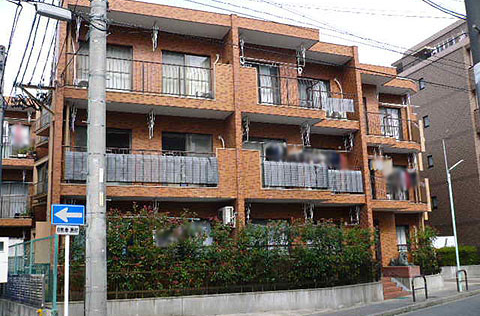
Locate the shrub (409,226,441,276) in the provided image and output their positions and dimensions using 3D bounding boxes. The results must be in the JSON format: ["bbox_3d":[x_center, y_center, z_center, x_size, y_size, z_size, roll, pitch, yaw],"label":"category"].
[{"bbox_3d":[6.360,3.182,16.758,0.850,1.650,0.800,2,-12,-20],"label":"shrub"}]

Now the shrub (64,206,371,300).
[{"bbox_3d":[-0.165,2.548,13.473,8.900,2.200,1.000,2,-12,-20],"label":"shrub"}]

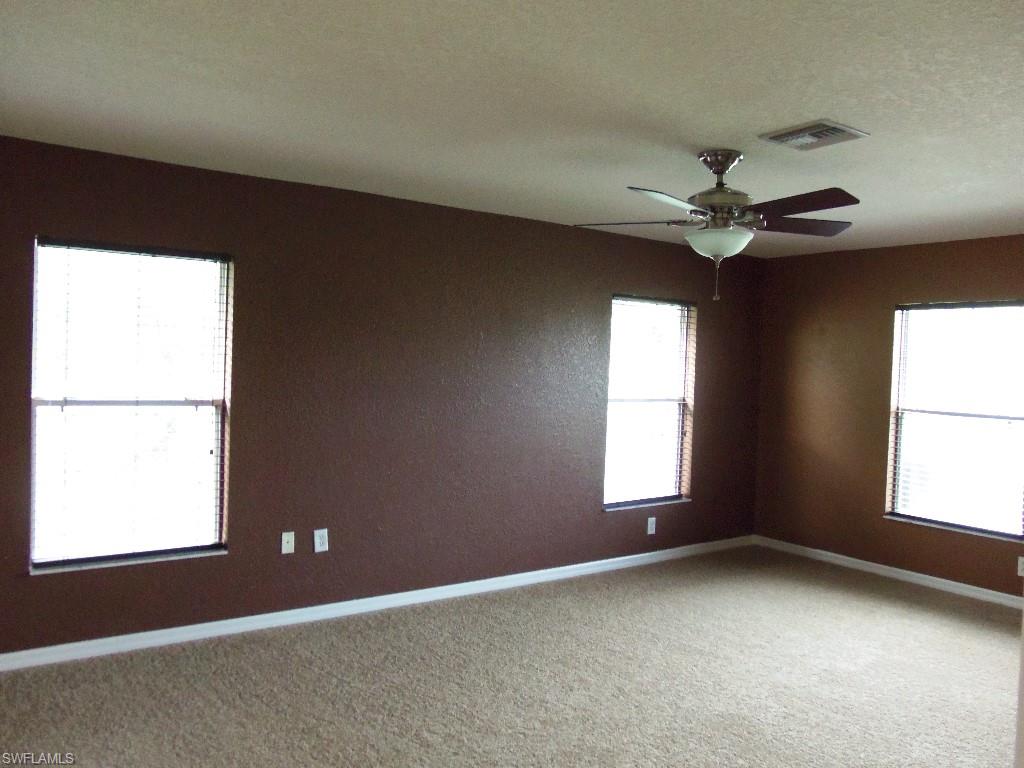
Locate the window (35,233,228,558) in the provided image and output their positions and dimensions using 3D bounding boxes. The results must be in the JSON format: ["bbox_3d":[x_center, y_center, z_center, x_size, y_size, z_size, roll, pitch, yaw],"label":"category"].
[{"bbox_3d":[-1.878,0.105,3.857,0.875,1.550,0.055,1,2,-35],"label":"window"}]

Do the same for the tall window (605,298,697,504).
[{"bbox_3d":[1.053,0.147,5.918,0.910,1.565,0.110,1,2,-35],"label":"tall window"}]

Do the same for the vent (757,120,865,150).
[{"bbox_3d":[1.224,-0.991,3.114,0.310,0.025,0.300,1,2,-35],"label":"vent"}]

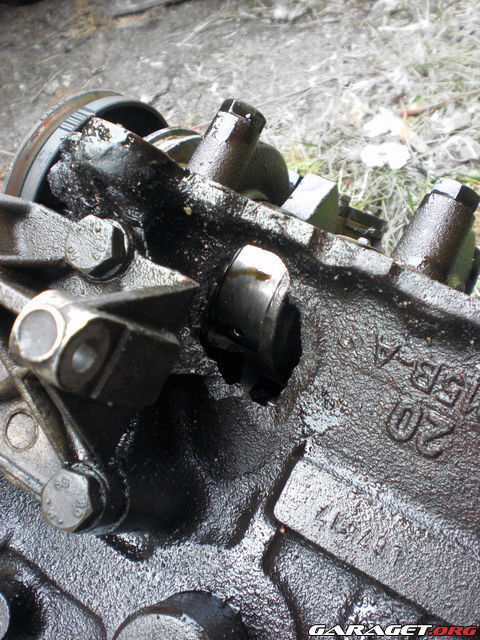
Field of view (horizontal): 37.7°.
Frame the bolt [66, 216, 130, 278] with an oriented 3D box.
[{"bbox_3d":[-0.048,-0.024,0.236,0.019,0.009,0.020,-2,80,21],"label":"bolt"}]

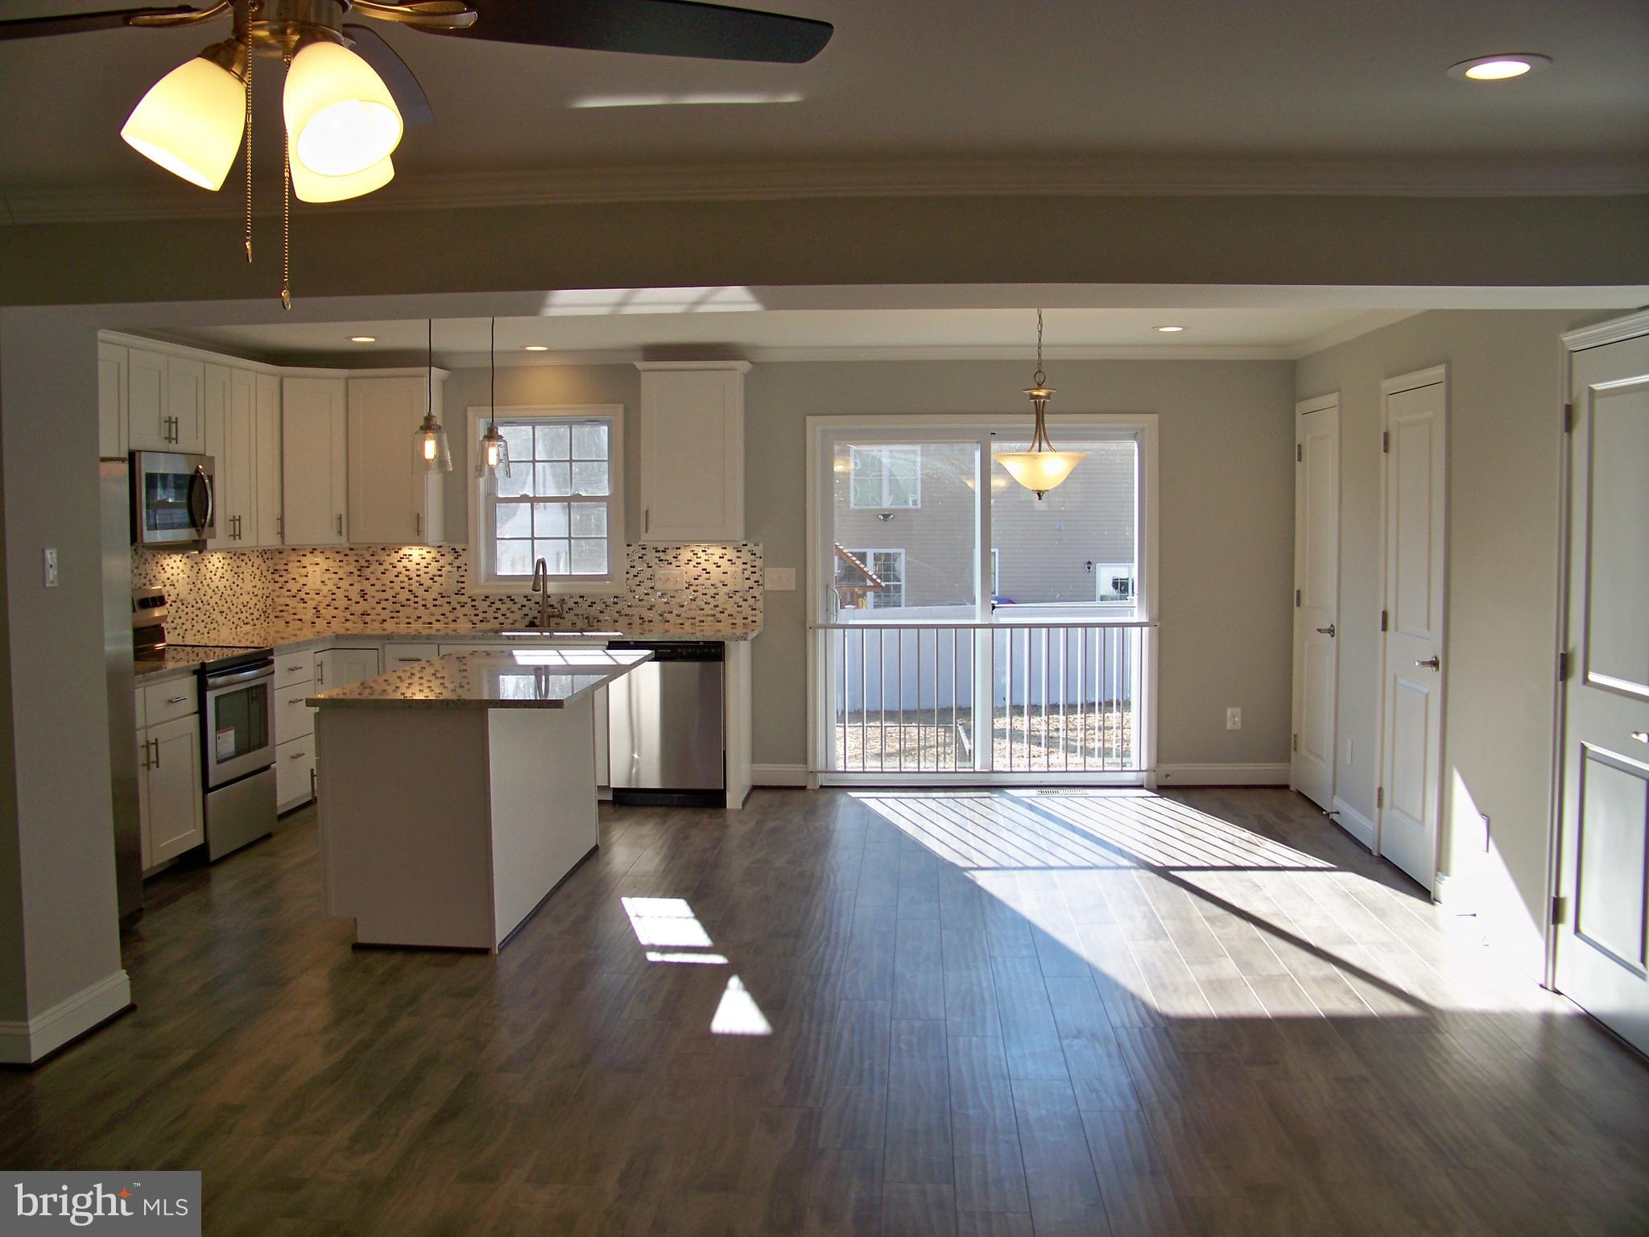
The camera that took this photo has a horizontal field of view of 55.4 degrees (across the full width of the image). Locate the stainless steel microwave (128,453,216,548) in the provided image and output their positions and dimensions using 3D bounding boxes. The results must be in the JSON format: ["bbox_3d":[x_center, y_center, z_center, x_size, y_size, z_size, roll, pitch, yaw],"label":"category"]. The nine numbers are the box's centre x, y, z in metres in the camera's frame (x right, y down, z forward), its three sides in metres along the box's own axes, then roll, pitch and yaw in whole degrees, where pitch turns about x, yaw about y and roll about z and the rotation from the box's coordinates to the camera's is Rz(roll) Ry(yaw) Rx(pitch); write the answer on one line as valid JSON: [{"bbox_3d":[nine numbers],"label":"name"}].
[{"bbox_3d":[-3.119,-0.540,7.170,0.400,0.420,0.760,0,4,3],"label":"stainless steel microwave"}]

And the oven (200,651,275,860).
[{"bbox_3d":[-2.982,0.611,7.280,0.667,0.930,0.757,0,4,3],"label":"oven"}]

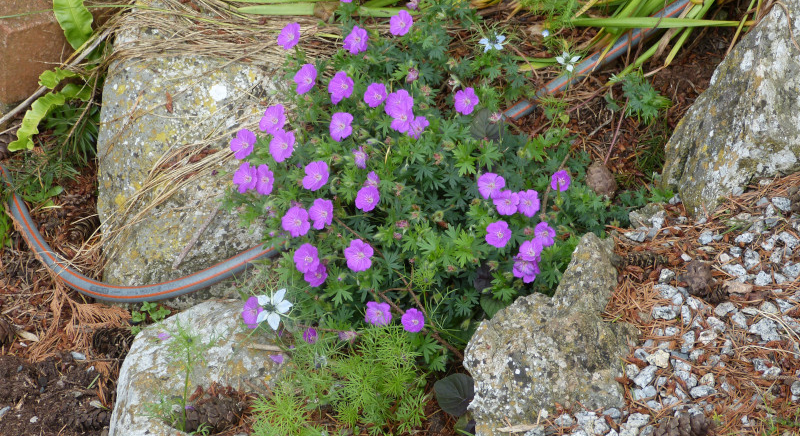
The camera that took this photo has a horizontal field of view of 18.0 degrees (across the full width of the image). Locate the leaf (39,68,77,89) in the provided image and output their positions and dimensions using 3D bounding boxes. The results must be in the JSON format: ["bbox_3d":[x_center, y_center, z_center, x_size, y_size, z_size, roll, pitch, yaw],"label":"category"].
[{"bbox_3d":[-0.397,-0.162,2.930,0.043,0.012,0.022,-12,41,-6],"label":"leaf"}]

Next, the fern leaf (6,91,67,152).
[{"bbox_3d":[-0.421,-0.111,2.920,0.092,0.020,0.030,-44,44,-17],"label":"fern leaf"}]

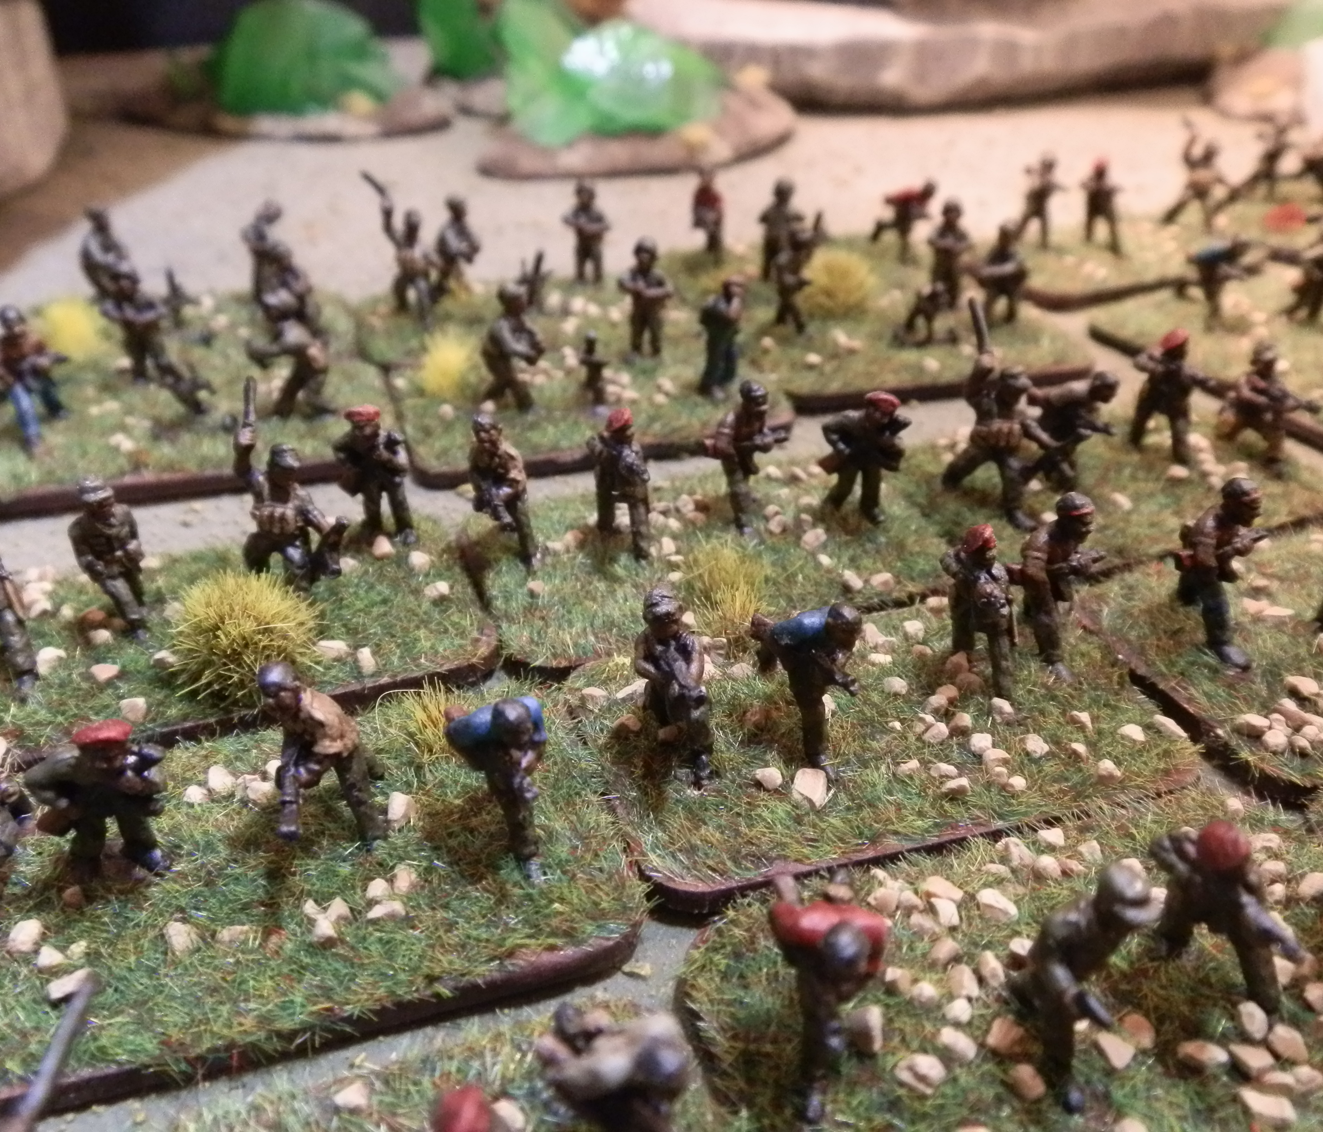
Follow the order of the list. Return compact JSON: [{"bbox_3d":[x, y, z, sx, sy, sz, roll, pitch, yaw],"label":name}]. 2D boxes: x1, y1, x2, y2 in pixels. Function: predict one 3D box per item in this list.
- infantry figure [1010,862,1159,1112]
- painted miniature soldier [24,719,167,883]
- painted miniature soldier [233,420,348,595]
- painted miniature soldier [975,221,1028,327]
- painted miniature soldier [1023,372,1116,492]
[{"bbox_3d":[0.022,0.022,0.064,0.008,0.014,0.007,13,32,31],"label":"infantry figure"},{"bbox_3d":[-0.040,0.016,0.088,0.009,0.014,0.007,-16,35,-25],"label":"painted miniature soldier"},{"bbox_3d":[-0.038,-0.006,0.125,0.011,0.016,0.010,-14,28,-18],"label":"painted miniature soldier"},{"bbox_3d":[0.059,-0.051,0.211,0.008,0.017,0.008,22,36,35],"label":"painted miniature soldier"},{"bbox_3d":[0.044,-0.015,0.133,0.010,0.013,0.007,4,28,16],"label":"painted miniature soldier"}]

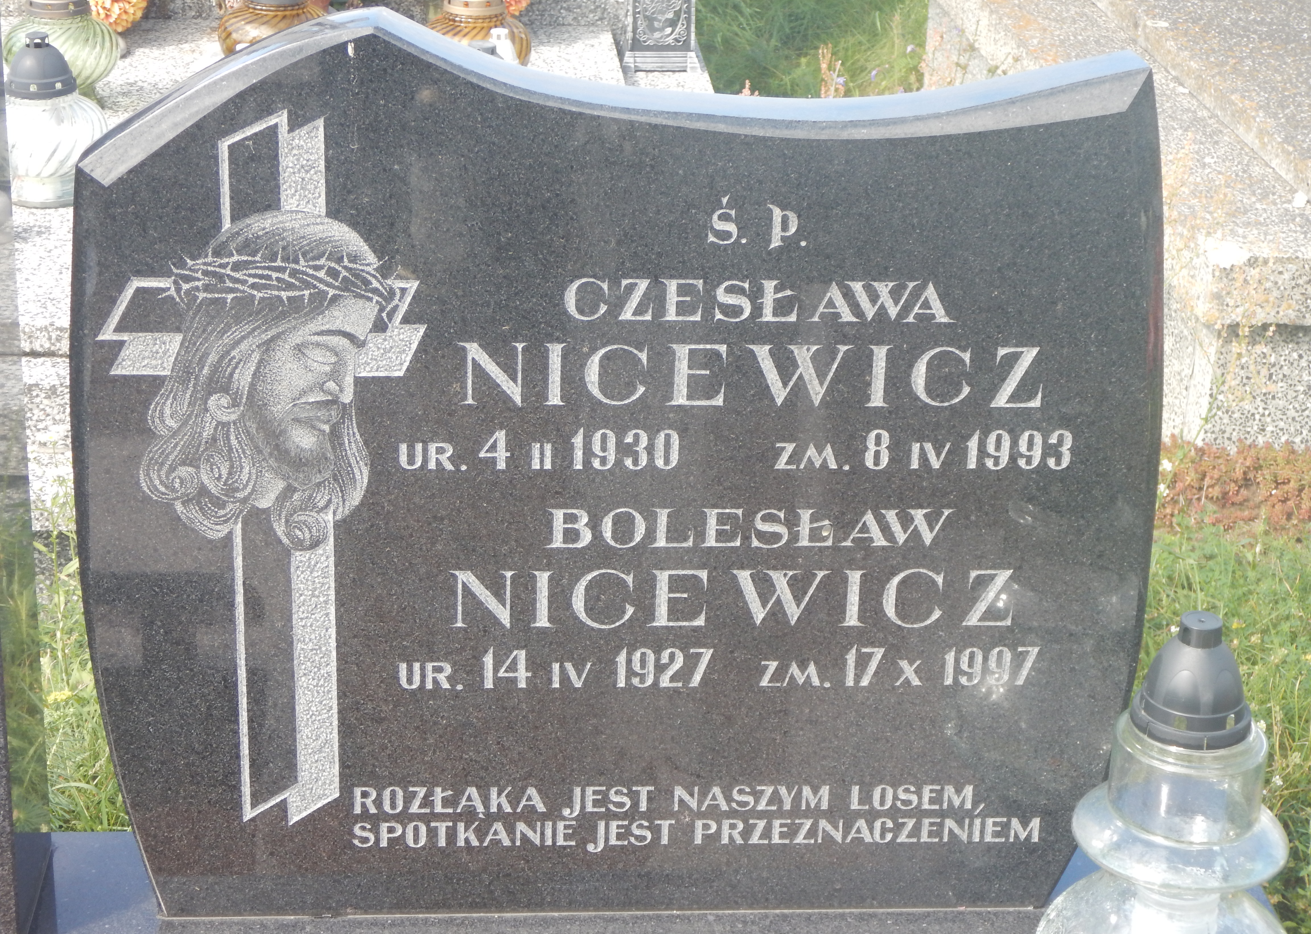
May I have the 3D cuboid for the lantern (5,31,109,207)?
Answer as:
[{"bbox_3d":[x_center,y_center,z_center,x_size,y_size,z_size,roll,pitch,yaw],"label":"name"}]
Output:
[{"bbox_3d":[-0.832,-0.476,3.450,0.168,0.229,0.168,2,24,0],"label":"lantern"}]

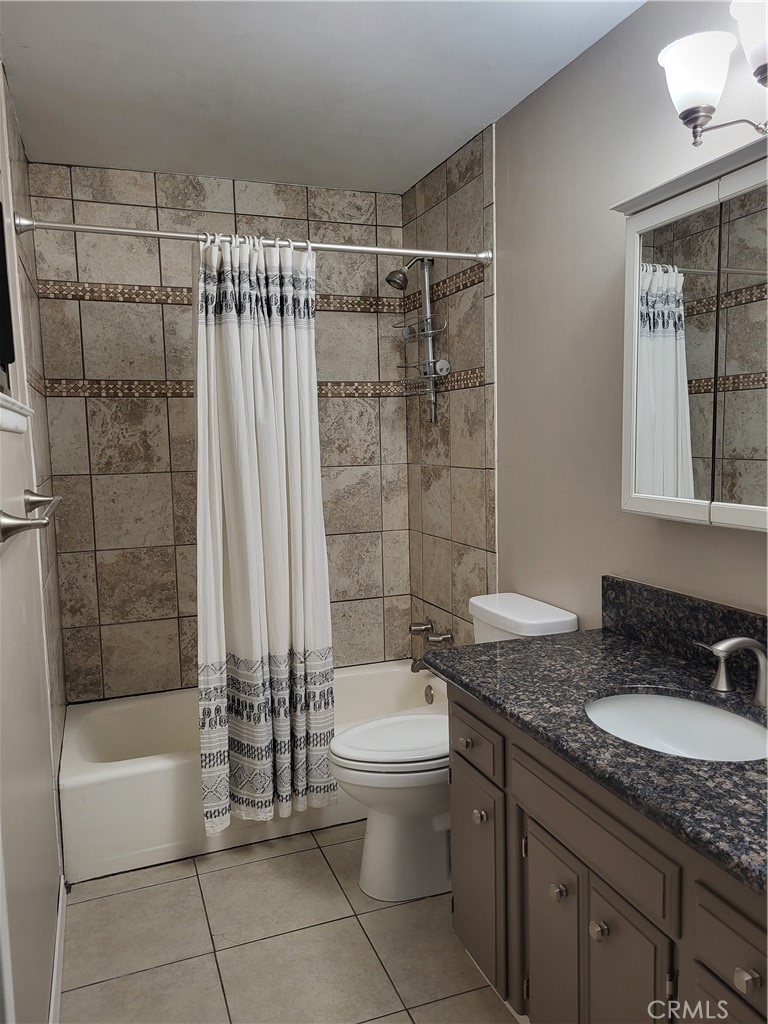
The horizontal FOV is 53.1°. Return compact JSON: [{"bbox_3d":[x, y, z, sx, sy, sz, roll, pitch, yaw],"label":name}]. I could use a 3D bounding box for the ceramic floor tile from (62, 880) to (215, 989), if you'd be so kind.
[{"bbox_3d":[-0.705,1.192,2.200,0.382,0.011,0.389,-4,7,-20],"label":"ceramic floor tile"}]

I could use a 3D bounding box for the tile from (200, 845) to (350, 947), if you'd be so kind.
[{"bbox_3d":[-0.337,1.170,2.336,0.404,0.011,0.389,-4,7,-20],"label":"tile"}]

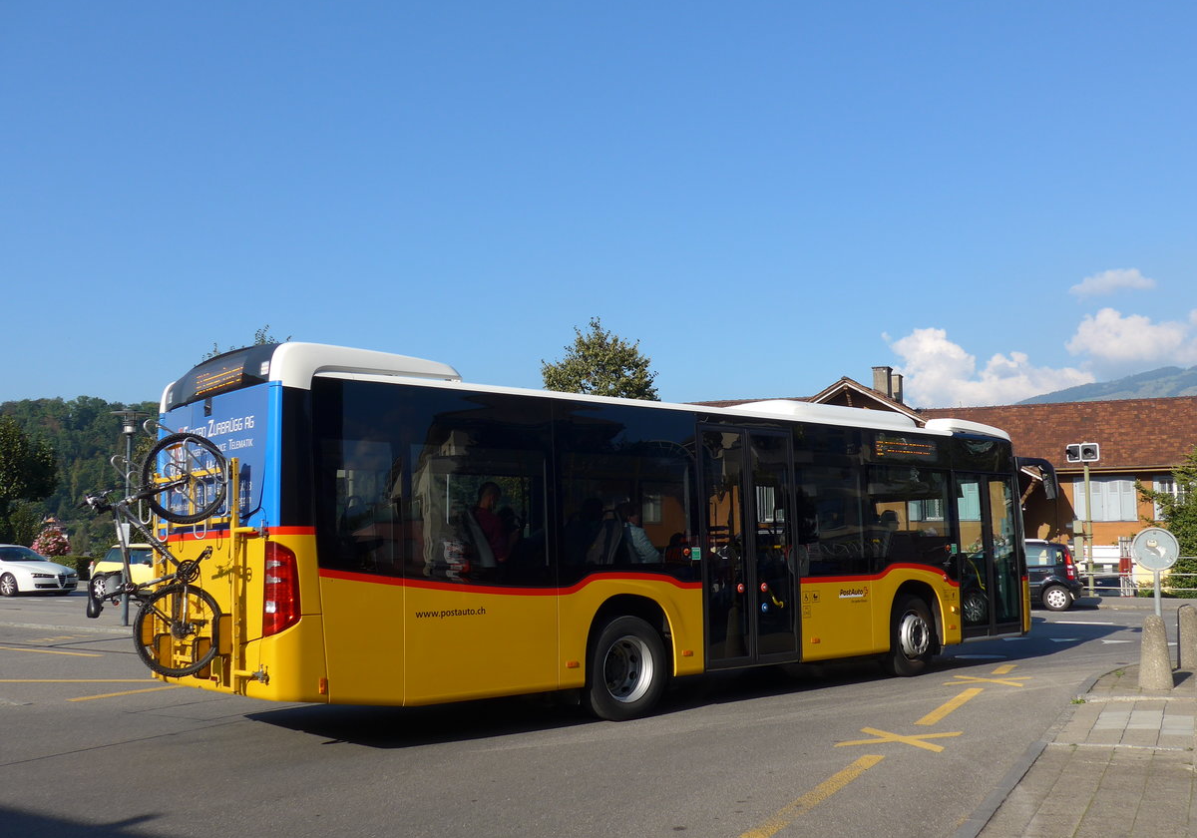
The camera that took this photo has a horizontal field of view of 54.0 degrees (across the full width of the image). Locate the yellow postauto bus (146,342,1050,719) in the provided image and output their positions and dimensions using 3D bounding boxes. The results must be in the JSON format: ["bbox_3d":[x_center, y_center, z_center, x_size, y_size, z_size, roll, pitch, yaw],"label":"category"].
[{"bbox_3d":[0.944,1.377,12.910,10.770,3.140,2.620,5,-7,-41],"label":"yellow postauto bus"}]

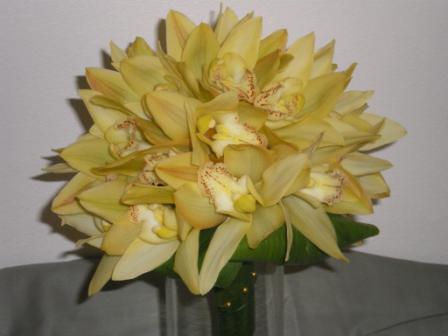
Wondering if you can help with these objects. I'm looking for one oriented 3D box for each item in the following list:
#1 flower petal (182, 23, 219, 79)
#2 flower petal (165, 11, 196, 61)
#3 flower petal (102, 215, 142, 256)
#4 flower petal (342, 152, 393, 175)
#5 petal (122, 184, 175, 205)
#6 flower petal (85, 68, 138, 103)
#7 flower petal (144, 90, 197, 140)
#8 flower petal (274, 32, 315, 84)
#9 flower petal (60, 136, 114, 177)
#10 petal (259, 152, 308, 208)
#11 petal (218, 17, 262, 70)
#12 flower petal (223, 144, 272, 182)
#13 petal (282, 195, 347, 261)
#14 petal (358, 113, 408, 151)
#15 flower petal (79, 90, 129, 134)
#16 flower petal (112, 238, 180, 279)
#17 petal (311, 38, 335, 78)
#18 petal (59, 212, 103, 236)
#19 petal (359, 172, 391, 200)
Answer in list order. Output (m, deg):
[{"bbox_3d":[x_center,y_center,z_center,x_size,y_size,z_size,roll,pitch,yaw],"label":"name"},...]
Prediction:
[{"bbox_3d":[-0.015,-0.079,0.750,0.026,0.051,0.012,-3,-11,5],"label":"flower petal"},{"bbox_3d":[-0.031,-0.107,0.878,0.027,0.054,0.011,-18,-14,5],"label":"flower petal"},{"bbox_3d":[-0.077,0.050,0.785,0.032,0.024,0.012,-42,-3,0],"label":"flower petal"},{"bbox_3d":[0.112,-0.004,0.825,0.047,0.017,0.010,6,-14,-25],"label":"flower petal"},{"bbox_3d":[-0.055,0.020,0.775,0.043,0.017,0.012,0,-33,-27],"label":"petal"},{"bbox_3d":[-0.090,-0.065,0.879,0.061,0.023,0.011,31,1,21],"label":"flower petal"},{"bbox_3d":[-0.041,-0.043,0.823,0.052,0.034,0.016,35,-1,-6],"label":"flower petal"},{"bbox_3d":[0.056,-0.082,0.805,0.024,0.050,0.011,31,-24,-1],"label":"flower petal"},{"bbox_3d":[-0.098,-0.009,0.762,0.049,0.028,0.012,5,-9,24],"label":"flower petal"},{"bbox_3d":[0.044,0.008,0.757,0.024,0.043,0.014,35,21,-13],"label":"petal"},{"bbox_3d":[0.014,-0.084,0.755,0.027,0.057,0.012,20,-21,1],"label":"petal"},{"bbox_3d":[0.019,-0.002,0.799,0.036,0.039,0.017,-10,39,3],"label":"flower petal"},{"bbox_3d":[0.064,0.043,0.729,0.024,0.066,0.012,-47,12,-12],"label":"petal"},{"bbox_3d":[0.127,-0.029,0.850,0.049,0.026,0.011,-1,-12,-24],"label":"petal"},{"bbox_3d":[-0.089,-0.041,0.773,0.046,0.024,0.012,45,4,21],"label":"flower petal"},{"bbox_3d":[-0.062,0.074,0.841,0.063,0.025,0.012,-30,-4,-2],"label":"flower petal"},{"bbox_3d":[0.080,-0.088,0.885,0.023,0.049,0.011,34,-25,-8],"label":"petal"},{"bbox_3d":[-0.112,0.045,0.838,0.043,0.018,0.011,15,16,20],"label":"petal"},{"bbox_3d":[0.116,0.013,0.828,0.034,0.023,0.010,8,3,-26],"label":"petal"}]

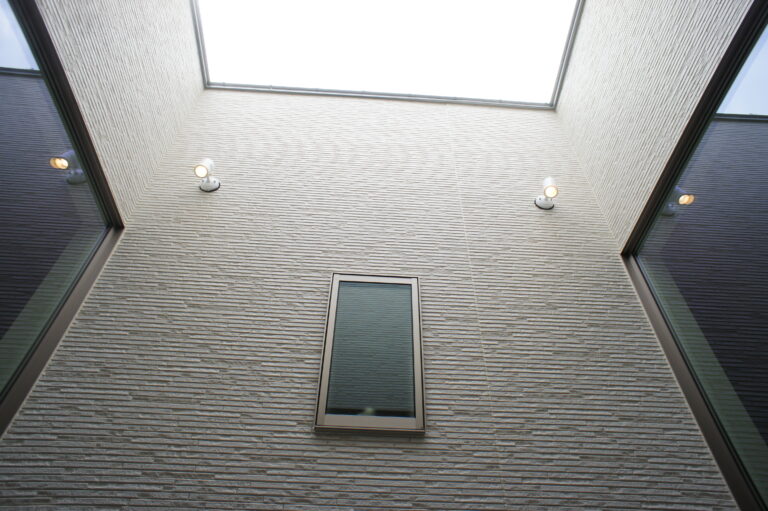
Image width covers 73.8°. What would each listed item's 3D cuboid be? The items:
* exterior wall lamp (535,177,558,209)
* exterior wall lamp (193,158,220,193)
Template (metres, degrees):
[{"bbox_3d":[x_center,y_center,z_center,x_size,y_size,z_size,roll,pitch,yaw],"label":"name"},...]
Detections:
[{"bbox_3d":[0.915,-0.350,2.848,0.116,0.143,0.174,3,-46,-1],"label":"exterior wall lamp"},{"bbox_3d":[-0.969,-0.442,2.792,0.116,0.146,0.186,3,-46,-1],"label":"exterior wall lamp"}]

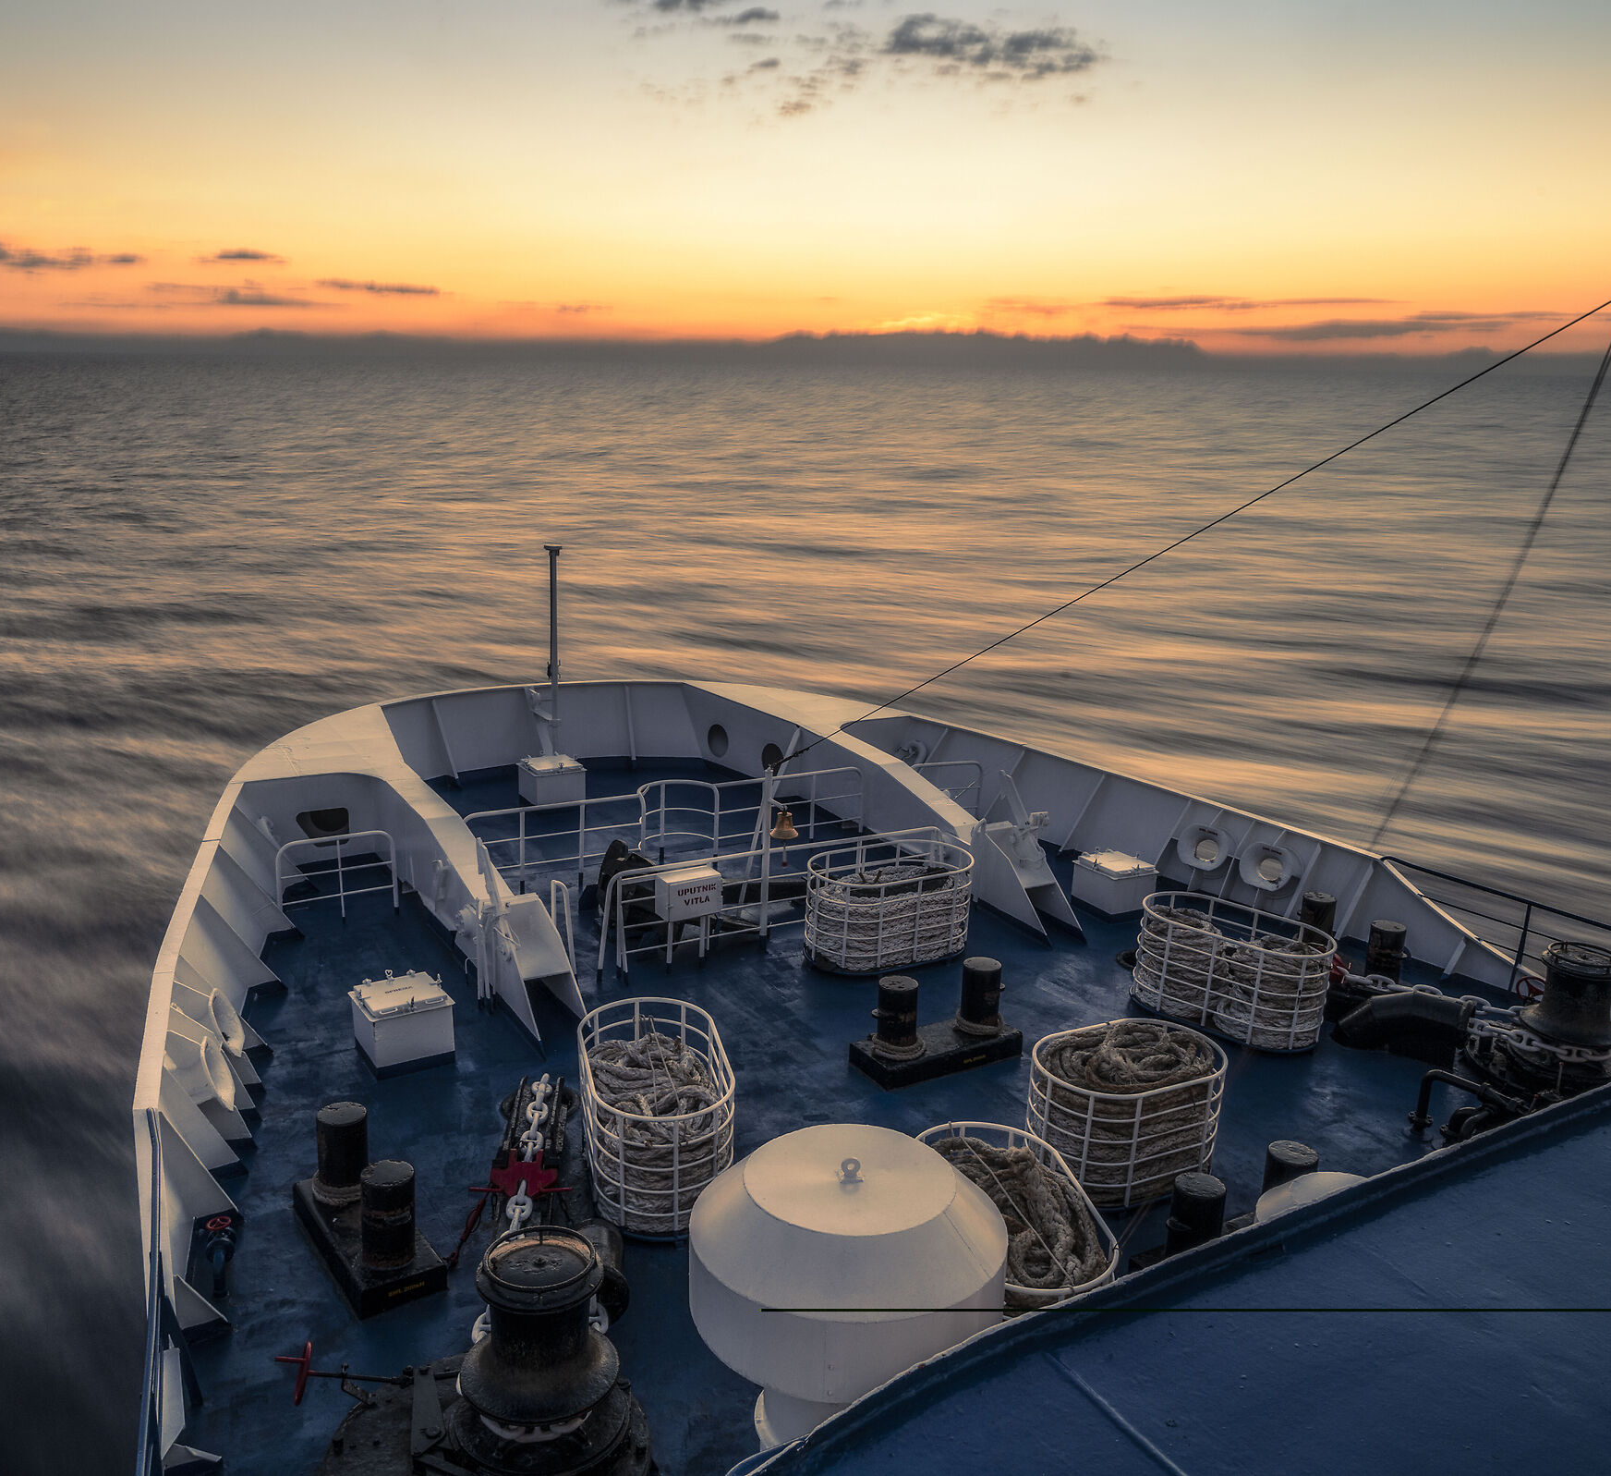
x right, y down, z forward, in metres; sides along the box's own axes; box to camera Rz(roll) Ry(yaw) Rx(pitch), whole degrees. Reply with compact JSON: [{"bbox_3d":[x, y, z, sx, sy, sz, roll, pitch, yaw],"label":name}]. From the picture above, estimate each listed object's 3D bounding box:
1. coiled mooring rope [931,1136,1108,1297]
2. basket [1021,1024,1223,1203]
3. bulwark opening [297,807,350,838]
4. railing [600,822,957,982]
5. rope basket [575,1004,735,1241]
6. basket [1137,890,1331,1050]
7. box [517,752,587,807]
[{"bbox_3d":[1.282,3.471,9.645,0.954,0.835,1.775,-1,16,-12],"label":"coiled mooring rope"},{"bbox_3d":[2.507,2.934,11.593,1.592,0.960,1.048,-5,18,-26],"label":"basket"},{"bbox_3d":[-5.528,1.015,16.912,0.591,0.432,0.127,-8,19,-33],"label":"bulwark opening"},{"bbox_3d":[-0.198,1.681,15.233,4.026,1.162,0.140,-6,18,-26],"label":"railing"},{"bbox_3d":[-1.153,2.858,11.298,1.052,0.960,1.893,-1,16,-13],"label":"rope basket"},{"bbox_3d":[4.111,2.241,14.290,1.886,0.960,0.993,14,19,35],"label":"basket"},{"bbox_3d":[-3.338,0.601,19.529,0.711,0.635,0.711,-6,18,-29],"label":"box"}]

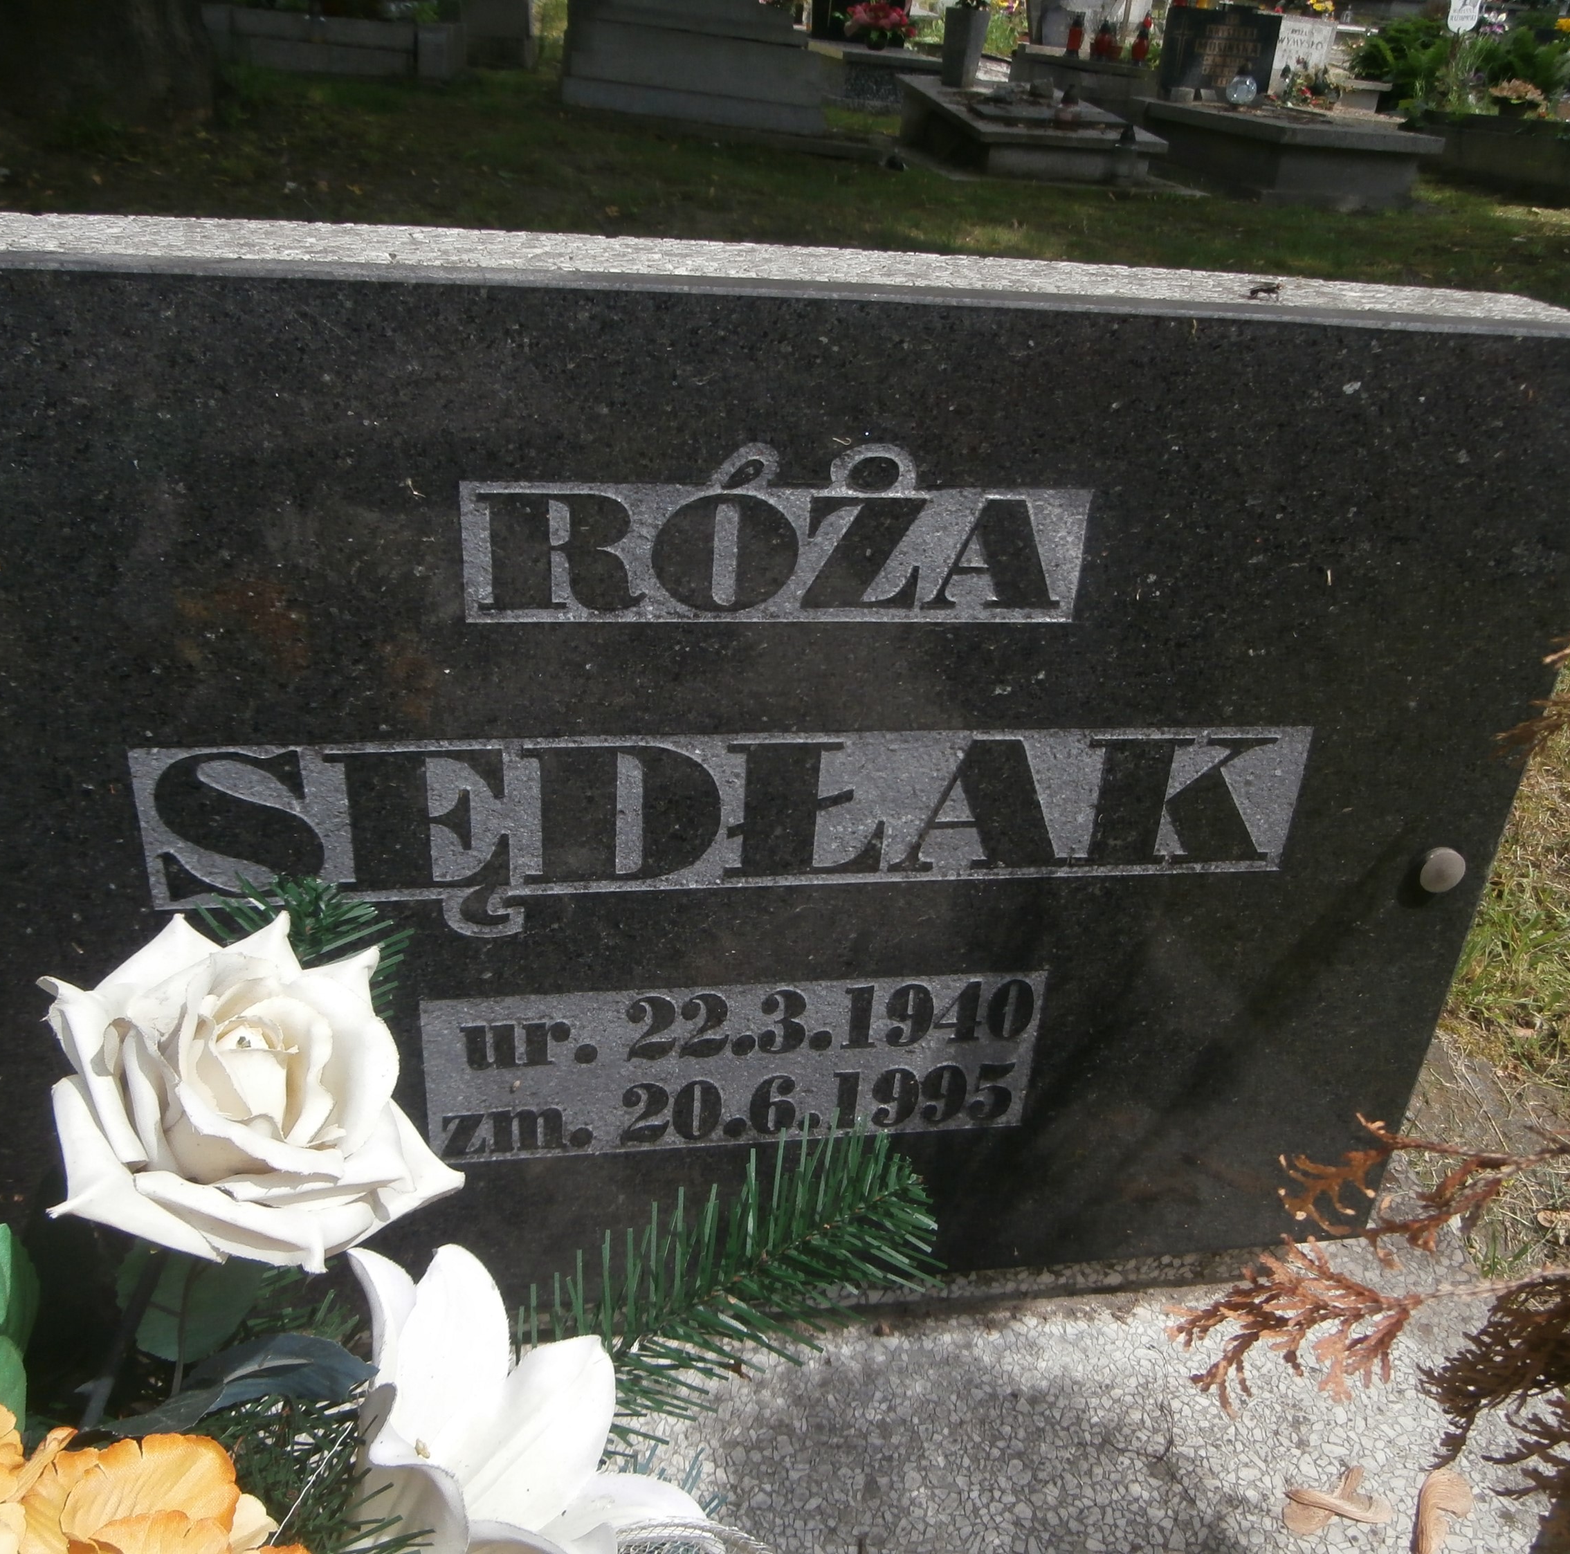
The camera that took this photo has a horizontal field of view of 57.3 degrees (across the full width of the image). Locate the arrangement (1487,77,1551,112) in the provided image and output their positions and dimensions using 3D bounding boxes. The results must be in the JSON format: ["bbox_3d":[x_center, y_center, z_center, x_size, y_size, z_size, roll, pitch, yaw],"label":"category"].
[{"bbox_3d":[3.438,-3.191,6.750,0.285,0.185,0.270,13,33,13],"label":"arrangement"}]

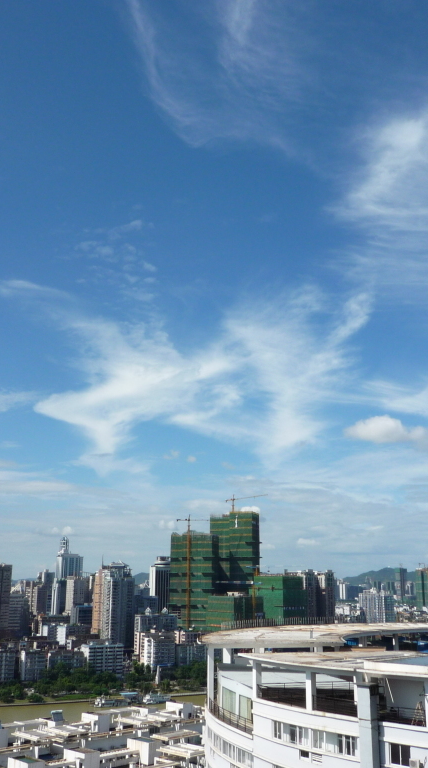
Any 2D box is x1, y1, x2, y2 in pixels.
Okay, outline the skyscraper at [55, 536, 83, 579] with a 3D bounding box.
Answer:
[{"bbox_3d":[-248.080,337.420,1276.820,37.590,146.860,24.140,11,-18,-35],"label":"skyscraper"}]

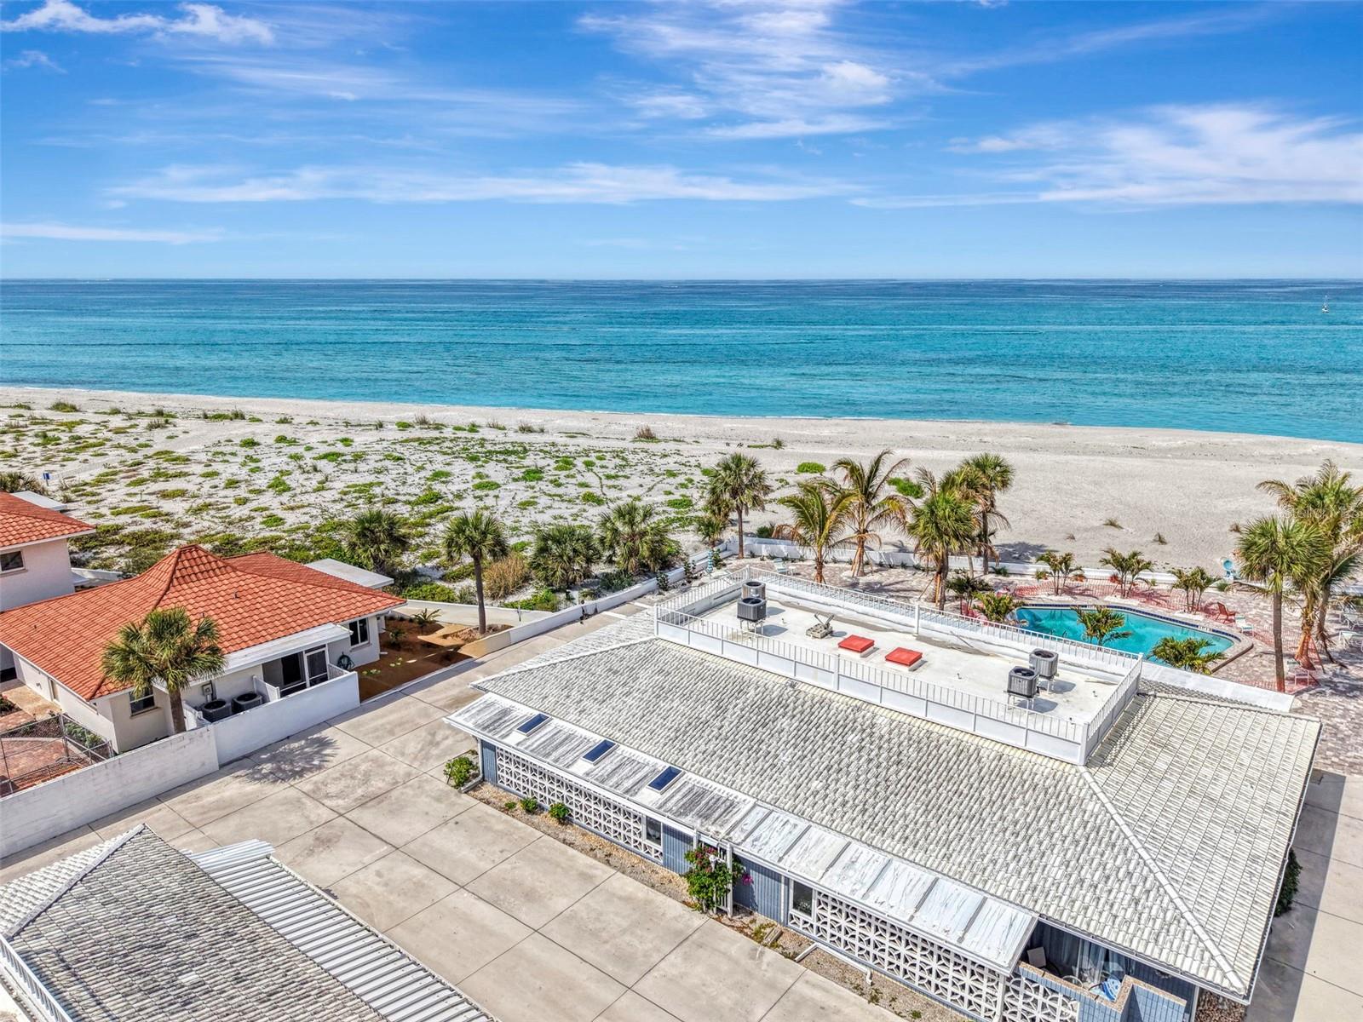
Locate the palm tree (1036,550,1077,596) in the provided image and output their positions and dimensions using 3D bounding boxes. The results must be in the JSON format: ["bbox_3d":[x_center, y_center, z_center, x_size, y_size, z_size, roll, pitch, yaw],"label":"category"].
[{"bbox_3d":[20.387,3.389,51.526,2.140,2.580,2.140,0,14,0],"label":"palm tree"}]

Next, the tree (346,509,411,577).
[{"bbox_3d":[-17.685,2.001,54.732,3.750,4.140,3.640,-5,14,-18],"label":"tree"}]

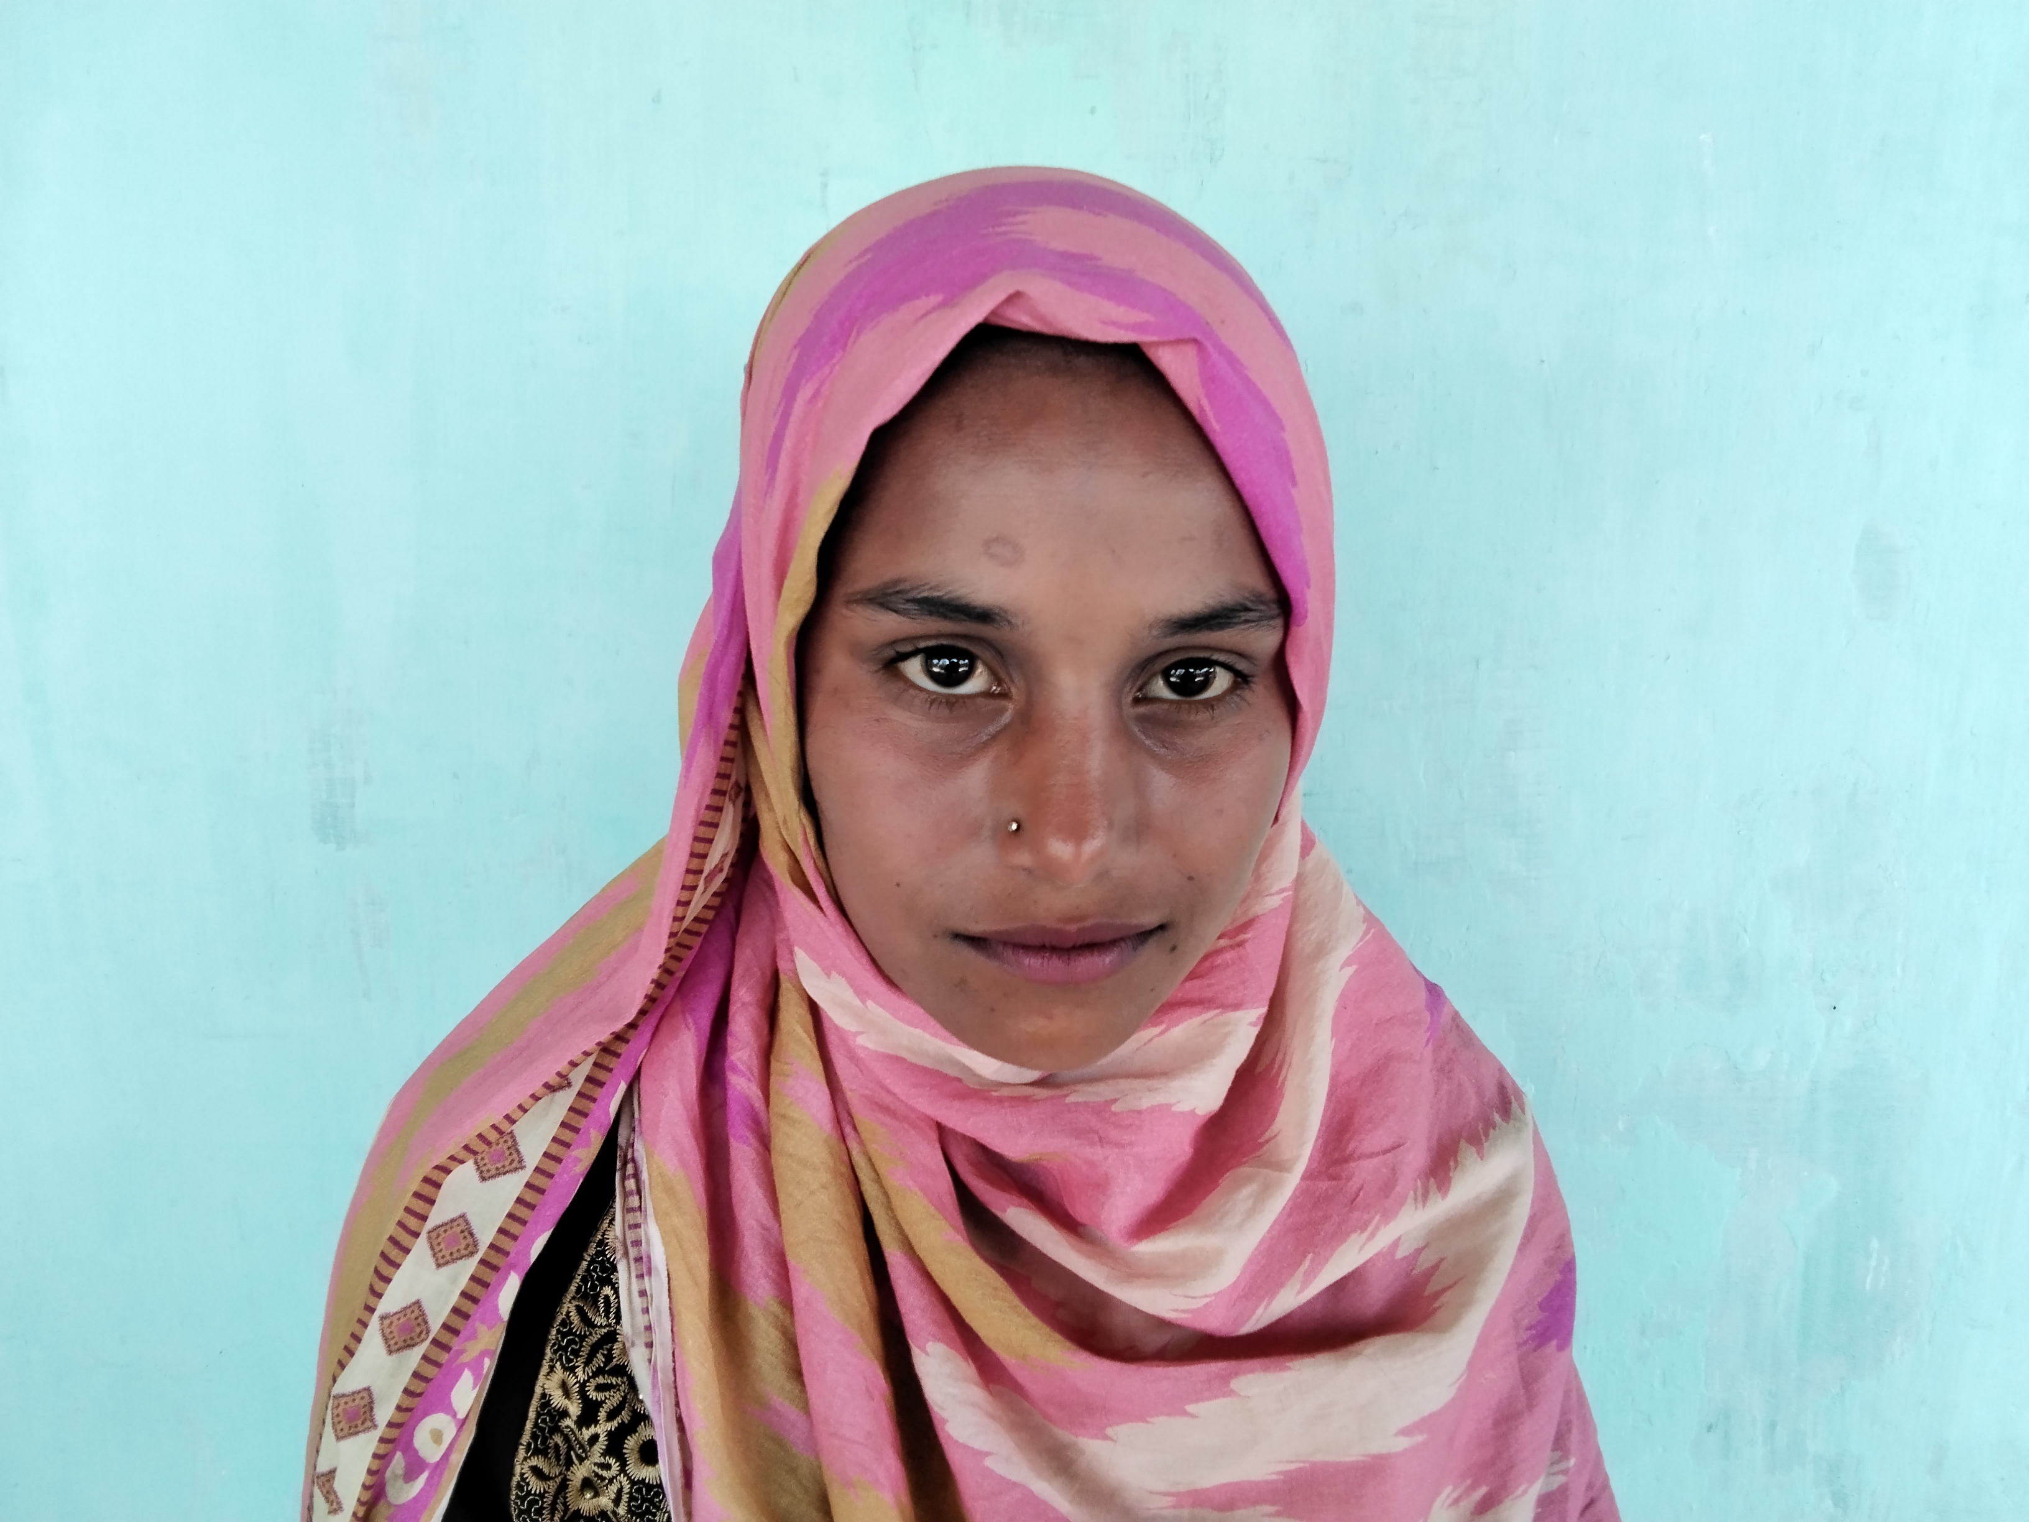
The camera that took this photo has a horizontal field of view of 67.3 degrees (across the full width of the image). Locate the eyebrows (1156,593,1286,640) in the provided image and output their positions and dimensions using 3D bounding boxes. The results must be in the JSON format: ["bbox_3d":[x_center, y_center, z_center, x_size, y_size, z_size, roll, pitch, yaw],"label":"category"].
[{"bbox_3d":[0.052,-0.036,0.383,0.037,0.011,0.011,0,5,-18],"label":"eyebrows"}]

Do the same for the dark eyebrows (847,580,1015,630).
[{"bbox_3d":[-0.021,-0.039,0.376,0.041,0.011,0.011,5,5,2],"label":"dark eyebrows"}]

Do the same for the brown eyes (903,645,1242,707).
[{"bbox_3d":[0.013,-0.021,0.381,0.085,0.013,0.015,3,5,-8],"label":"brown eyes"}]

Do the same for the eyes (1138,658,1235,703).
[{"bbox_3d":[0.044,-0.020,0.386,0.025,0.011,0.011,2,5,-11],"label":"eyes"}]

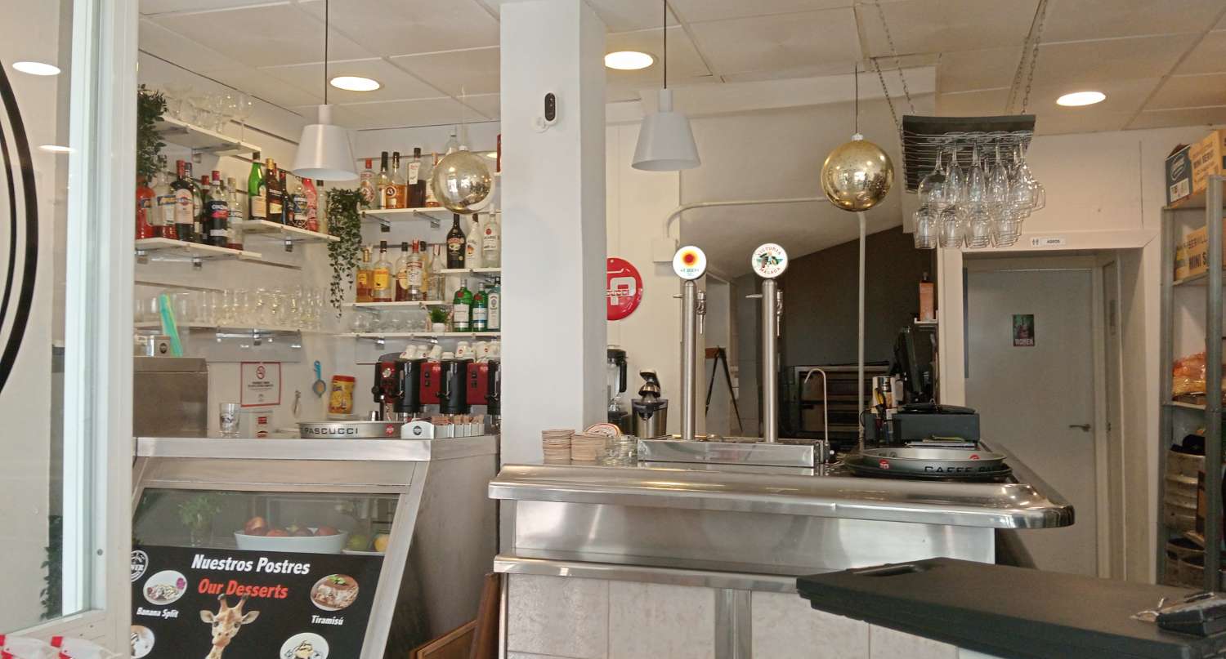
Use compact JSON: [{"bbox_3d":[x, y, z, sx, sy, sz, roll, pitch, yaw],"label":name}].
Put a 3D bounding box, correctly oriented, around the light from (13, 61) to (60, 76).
[{"bbox_3d":[-2.448,-1.109,4.216,0.190,0.020,0.190,-1,-2,17],"label":"light"}]

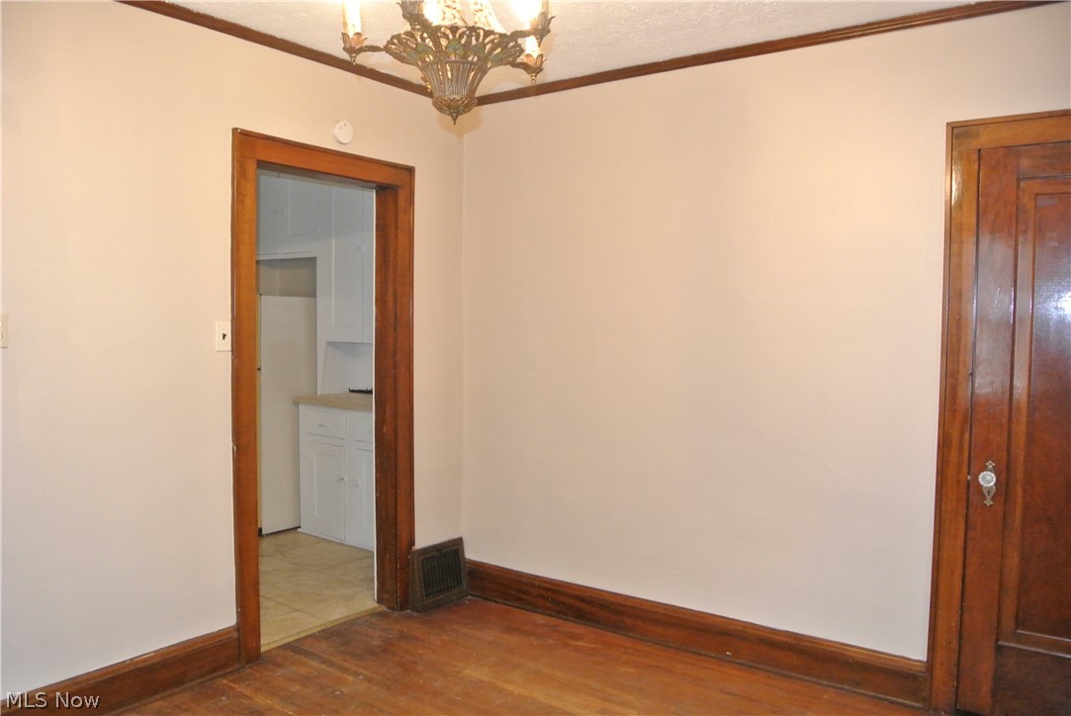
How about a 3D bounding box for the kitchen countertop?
[{"bbox_3d":[-0.954,0.293,5.214,1.230,0.050,0.620,2,3,36],"label":"kitchen countertop"}]

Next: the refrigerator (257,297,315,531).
[{"bbox_3d":[-1.860,0.359,5.627,0.720,1.585,0.750,2,3,36],"label":"refrigerator"}]

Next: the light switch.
[{"bbox_3d":[-1.198,-0.082,3.103,0.017,0.115,0.071,2,3,36],"label":"light switch"}]

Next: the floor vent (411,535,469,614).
[{"bbox_3d":[-0.496,1.087,4.022,0.143,0.265,0.345,2,3,36],"label":"floor vent"}]

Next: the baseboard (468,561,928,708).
[{"bbox_3d":[0.512,1.153,3.480,2.200,0.180,0.035,2,3,36],"label":"baseboard"}]

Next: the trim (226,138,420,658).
[{"bbox_3d":[-0.940,0.160,3.592,0.150,2.135,0.990,2,3,36],"label":"trim"}]

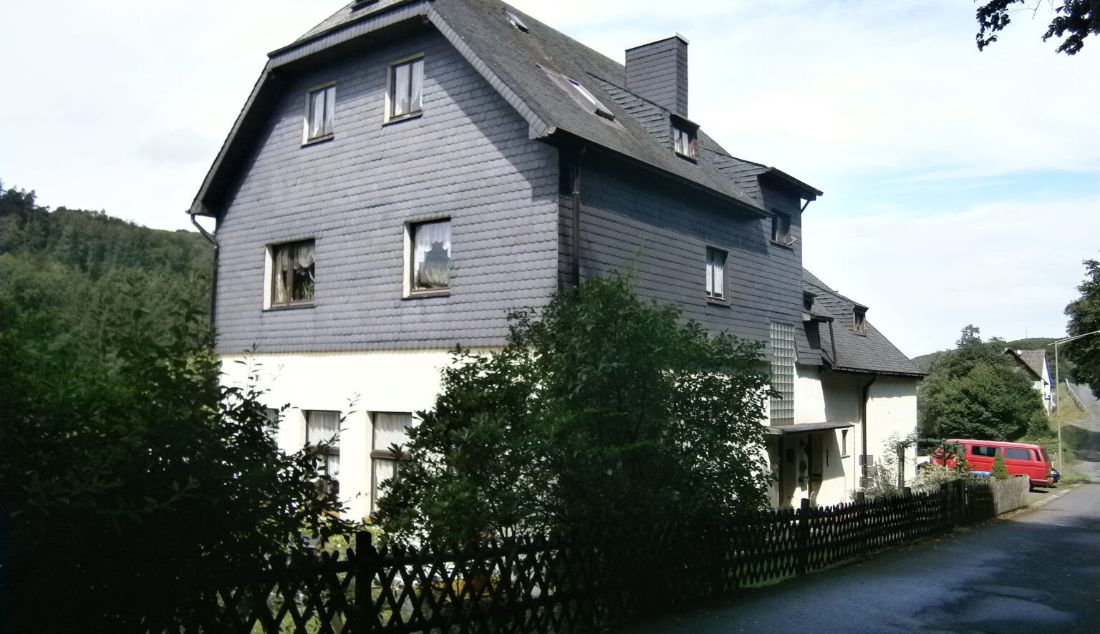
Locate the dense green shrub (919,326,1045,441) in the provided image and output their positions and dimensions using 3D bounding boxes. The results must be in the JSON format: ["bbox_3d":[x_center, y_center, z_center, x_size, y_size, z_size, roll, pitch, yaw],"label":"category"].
[{"bbox_3d":[23.333,3.774,45.000,7.300,6.700,6.300,-2,-4,27],"label":"dense green shrub"}]

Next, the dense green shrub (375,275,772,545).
[{"bbox_3d":[0.252,1.330,8.800,3.900,3.400,3.200,0,-4,0],"label":"dense green shrub"}]

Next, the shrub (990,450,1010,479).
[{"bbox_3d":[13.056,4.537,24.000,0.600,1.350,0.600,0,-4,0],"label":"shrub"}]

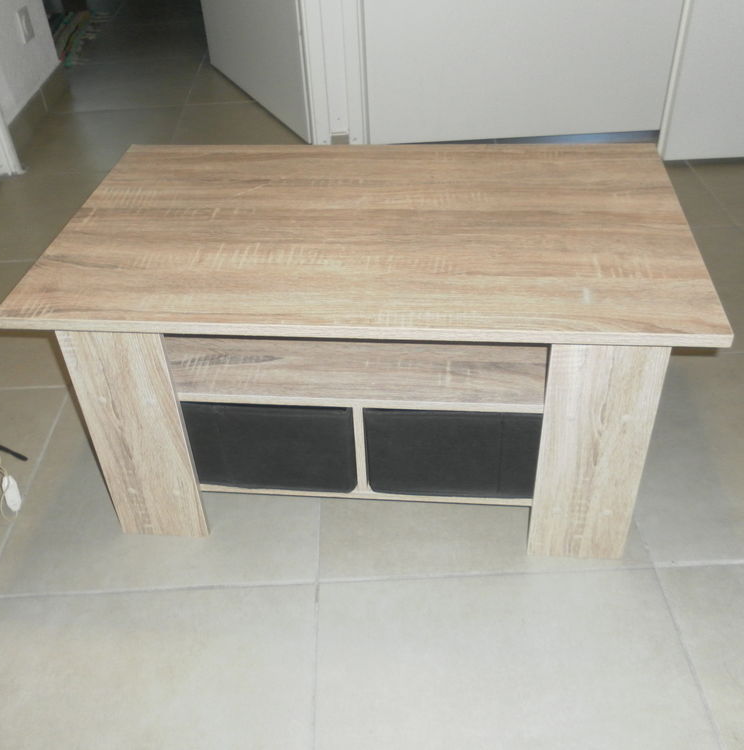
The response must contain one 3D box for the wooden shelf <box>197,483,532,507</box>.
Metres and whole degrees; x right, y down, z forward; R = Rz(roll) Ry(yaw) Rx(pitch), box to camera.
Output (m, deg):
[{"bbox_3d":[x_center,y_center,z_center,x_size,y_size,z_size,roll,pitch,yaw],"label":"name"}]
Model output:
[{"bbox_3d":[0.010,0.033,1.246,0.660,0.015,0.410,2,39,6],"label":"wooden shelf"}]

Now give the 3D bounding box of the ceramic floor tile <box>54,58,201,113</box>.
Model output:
[{"bbox_3d":[-0.793,-0.962,2.689,0.440,0.010,0.450,-3,39,0],"label":"ceramic floor tile"}]

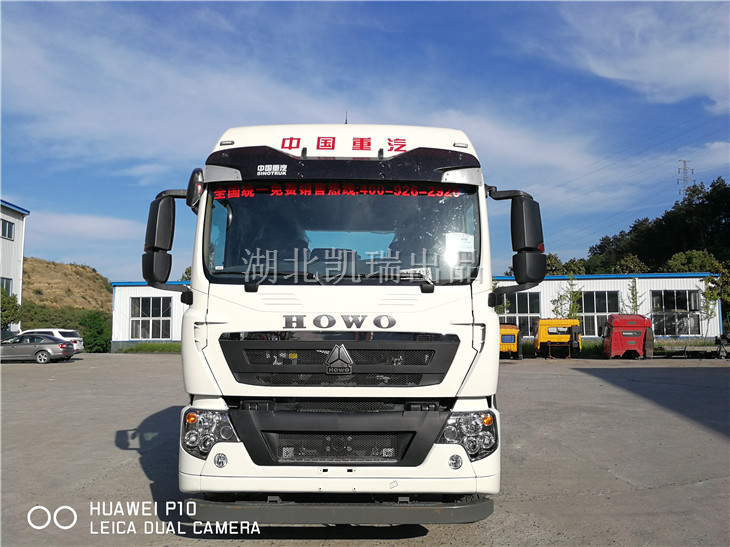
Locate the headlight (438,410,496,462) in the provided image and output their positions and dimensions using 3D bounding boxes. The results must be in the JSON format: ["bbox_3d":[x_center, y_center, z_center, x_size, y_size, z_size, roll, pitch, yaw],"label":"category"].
[{"bbox_3d":[0.731,1.159,4.060,0.420,0.340,0.250,0,-6,1],"label":"headlight"}]

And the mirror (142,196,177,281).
[{"bbox_3d":[-1.599,-0.265,4.430,0.220,0.680,0.165,-1,-5,13],"label":"mirror"}]

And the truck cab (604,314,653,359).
[{"bbox_3d":[14.935,3.549,32.200,2.200,2.350,1.900,-1,-6,10],"label":"truck cab"}]

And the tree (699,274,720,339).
[{"bbox_3d":[21.788,2.325,36.000,1.300,4.200,1.300,0,-6,0],"label":"tree"}]

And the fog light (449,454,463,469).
[{"bbox_3d":[0.645,1.341,4.050,0.100,0.100,0.060,0,-5,0],"label":"fog light"}]

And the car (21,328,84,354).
[{"bbox_3d":[-18.550,4.011,32.400,4.600,1.720,1.850,0,-6,-1],"label":"car"}]

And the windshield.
[{"bbox_3d":[-0.180,-0.312,4.327,2.110,0.850,0.330,0,-5,0],"label":"windshield"}]

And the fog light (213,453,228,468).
[{"bbox_3d":[-1.007,1.310,3.980,0.100,0.102,0.070,-1,-6,6],"label":"fog light"}]

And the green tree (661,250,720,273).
[{"bbox_3d":[28.681,2.025,50.000,5.000,8.000,5.000,0,-6,0],"label":"green tree"}]

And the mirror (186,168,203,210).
[{"bbox_3d":[-1.242,-0.621,4.160,0.120,0.300,0.165,3,-6,-26],"label":"mirror"}]

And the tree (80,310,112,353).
[{"bbox_3d":[-19.435,4.234,41.200,2.250,3.050,2.200,0,-5,0],"label":"tree"}]

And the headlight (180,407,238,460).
[{"bbox_3d":[-1.131,1.164,4.140,0.410,0.365,0.240,-1,-5,8],"label":"headlight"}]

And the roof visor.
[{"bbox_3d":[-0.162,-0.810,4.280,2.080,0.280,0.300,0,-5,0],"label":"roof visor"}]

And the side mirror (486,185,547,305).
[{"bbox_3d":[1.162,-0.210,4.350,0.430,0.880,0.260,0,-6,0],"label":"side mirror"}]

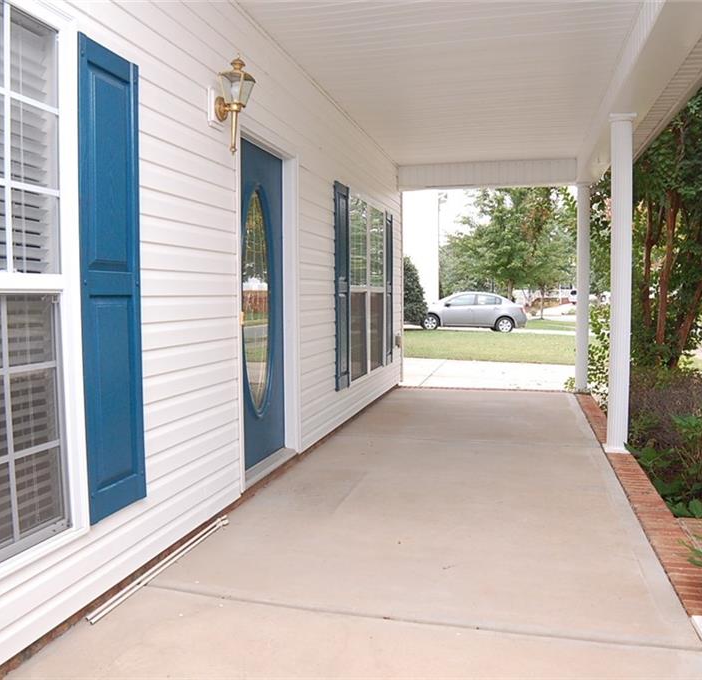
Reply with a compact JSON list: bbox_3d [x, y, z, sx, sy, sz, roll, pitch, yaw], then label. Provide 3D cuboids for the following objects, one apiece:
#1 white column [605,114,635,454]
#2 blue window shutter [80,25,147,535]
[{"bbox_3d":[2.014,-0.423,4.444,0.190,2.560,0.190,1,4,16],"label":"white column"},{"bbox_3d":[-0.906,-0.213,2.273,0.035,1.800,0.325,1,4,16],"label":"blue window shutter"}]

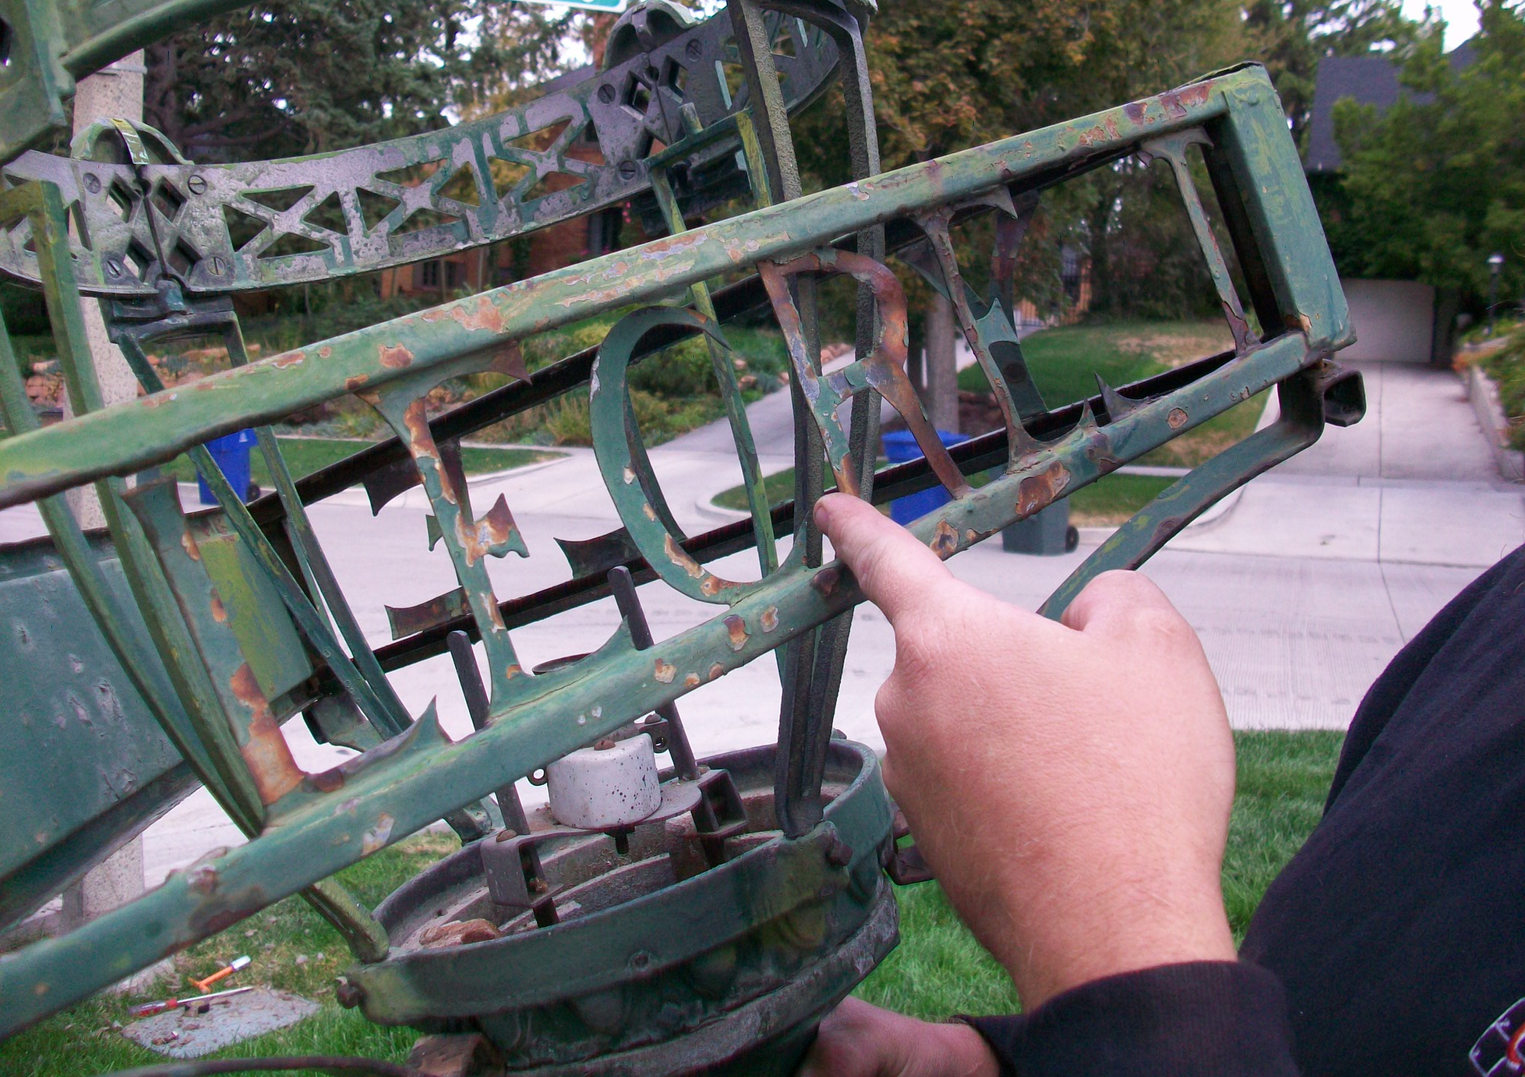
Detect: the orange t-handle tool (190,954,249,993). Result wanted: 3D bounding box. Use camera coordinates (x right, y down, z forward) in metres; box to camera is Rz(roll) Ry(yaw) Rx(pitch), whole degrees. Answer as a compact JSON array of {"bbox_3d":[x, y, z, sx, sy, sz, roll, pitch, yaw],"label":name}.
[{"bbox_3d":[-1.476,1.189,3.850,0.100,0.030,0.200,3,6,18],"label":"orange t-handle tool"}]

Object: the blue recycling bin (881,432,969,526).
[{"bbox_3d":[1.563,-0.459,13.400,0.680,1.110,0.800,4,6,20],"label":"blue recycling bin"}]

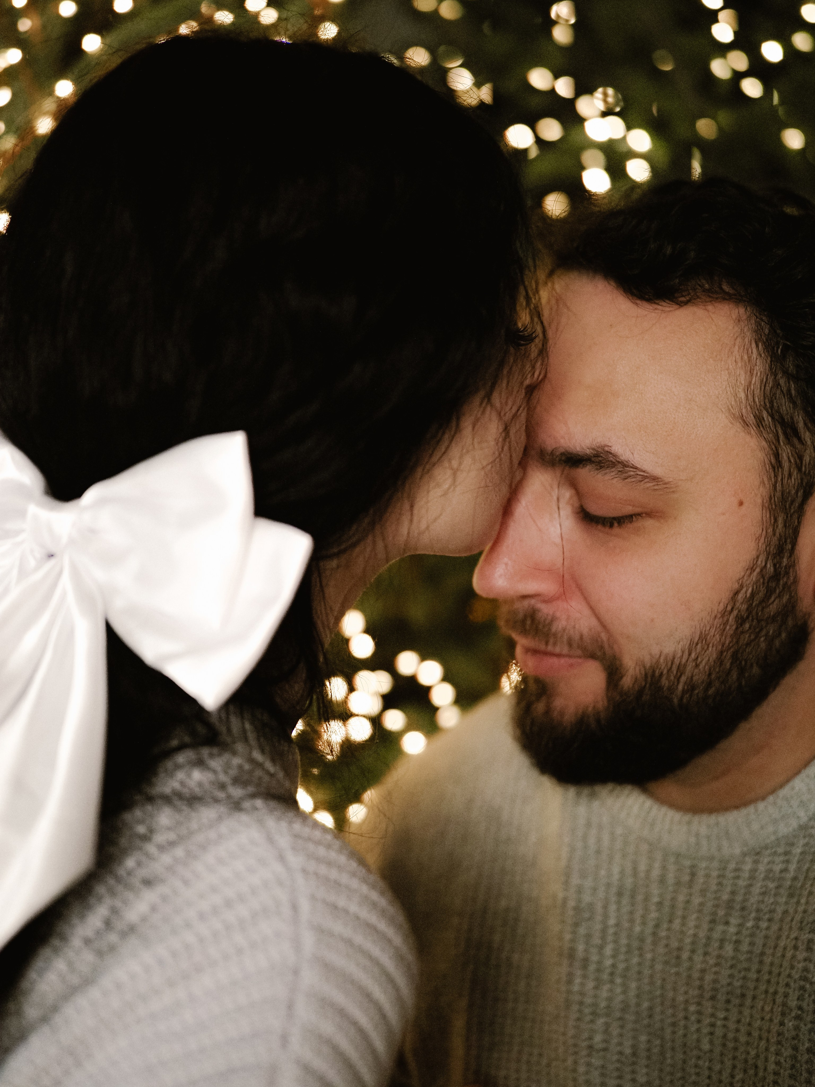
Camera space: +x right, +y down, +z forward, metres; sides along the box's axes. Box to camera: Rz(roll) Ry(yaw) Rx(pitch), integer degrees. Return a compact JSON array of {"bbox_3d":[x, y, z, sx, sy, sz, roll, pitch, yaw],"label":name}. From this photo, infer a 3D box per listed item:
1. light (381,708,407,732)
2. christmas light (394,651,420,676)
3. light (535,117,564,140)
[{"bbox_3d":[-0.010,0.137,1.220,0.019,0.018,0.017,0,5,0],"label":"light"},{"bbox_3d":[0.000,0.093,1.220,0.019,0.019,0.018,0,5,0],"label":"christmas light"},{"bbox_3d":[0.120,-0.351,1.330,0.022,0.019,0.019,0,5,0],"label":"light"}]

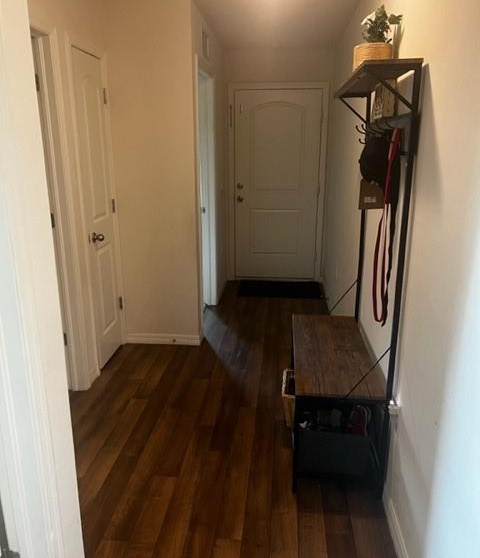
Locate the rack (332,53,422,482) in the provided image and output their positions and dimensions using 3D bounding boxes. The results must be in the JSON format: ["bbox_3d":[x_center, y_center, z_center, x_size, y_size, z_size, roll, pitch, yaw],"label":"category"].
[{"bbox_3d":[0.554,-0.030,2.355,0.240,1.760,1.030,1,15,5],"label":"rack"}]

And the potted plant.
[{"bbox_3d":[0.560,-0.959,1.934,0.185,0.256,0.185,1,15,5],"label":"potted plant"}]

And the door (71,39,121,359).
[{"bbox_3d":[-0.945,-0.409,3.216,0.037,2.030,0.430,1,15,5],"label":"door"}]

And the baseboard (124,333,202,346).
[{"bbox_3d":[-0.601,0.464,3.752,0.600,0.080,0.016,1,15,5],"label":"baseboard"}]

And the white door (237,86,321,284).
[{"bbox_3d":[0.408,-0.994,5.294,0.910,2.030,0.045,1,15,5],"label":"white door"}]

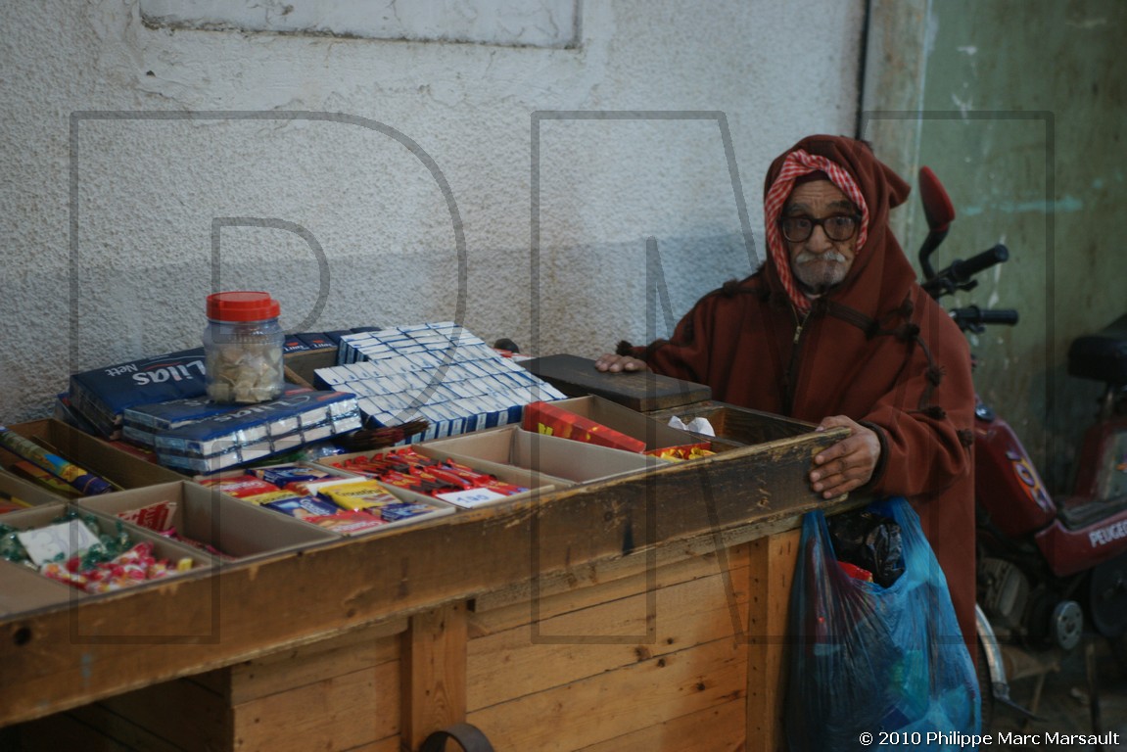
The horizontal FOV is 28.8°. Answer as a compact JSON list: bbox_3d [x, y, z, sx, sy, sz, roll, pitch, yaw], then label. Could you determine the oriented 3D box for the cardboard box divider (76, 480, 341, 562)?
[{"bbox_3d":[-0.493,0.232,3.018,0.174,0.075,0.381,-11,17,-39],"label":"cardboard box divider"}]

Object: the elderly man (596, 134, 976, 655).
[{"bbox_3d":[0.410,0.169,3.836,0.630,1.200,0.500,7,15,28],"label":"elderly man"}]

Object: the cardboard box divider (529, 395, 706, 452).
[{"bbox_3d":[0.076,0.112,3.465,0.152,0.080,0.304,-11,17,-39],"label":"cardboard box divider"}]

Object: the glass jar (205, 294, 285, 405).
[{"bbox_3d":[-0.489,-0.043,3.350,0.124,0.156,0.124,0,13,0],"label":"glass jar"}]

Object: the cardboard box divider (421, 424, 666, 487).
[{"bbox_3d":[-0.026,0.157,3.346,0.183,0.075,0.322,-11,17,-39],"label":"cardboard box divider"}]

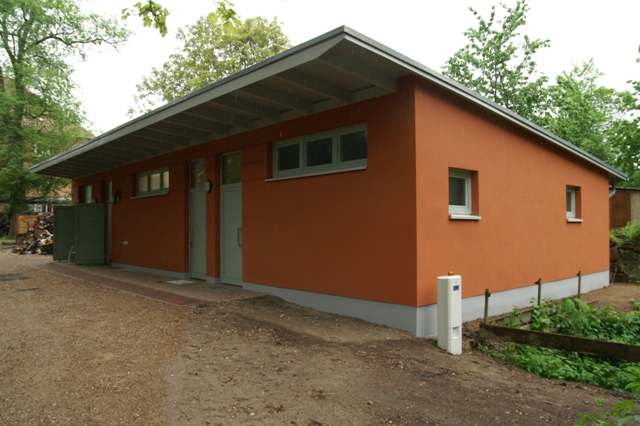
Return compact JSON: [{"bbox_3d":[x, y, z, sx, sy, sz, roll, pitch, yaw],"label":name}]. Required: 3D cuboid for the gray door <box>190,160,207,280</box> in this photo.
[{"bbox_3d":[-2.929,0.157,11.769,0.095,2.945,1.026,1,-3,-42],"label":"gray door"}]

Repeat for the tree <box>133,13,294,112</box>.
[{"bbox_3d":[-6.901,-5.153,30.740,11.000,15.100,11.000,0,-2,0],"label":"tree"}]

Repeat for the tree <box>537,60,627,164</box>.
[{"bbox_3d":[10.341,-2.089,18.867,4.600,7.749,4.600,0,-2,0],"label":"tree"}]

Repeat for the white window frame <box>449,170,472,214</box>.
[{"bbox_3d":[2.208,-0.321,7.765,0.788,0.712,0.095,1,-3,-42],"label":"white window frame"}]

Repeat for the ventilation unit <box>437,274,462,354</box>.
[{"bbox_3d":[1.667,1.268,6.173,0.271,1.007,0.190,1,-2,-36],"label":"ventilation unit"}]

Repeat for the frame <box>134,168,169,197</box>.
[{"bbox_3d":[-4.780,-0.857,13.877,0.095,0.731,2.546,1,-3,-42],"label":"frame"}]

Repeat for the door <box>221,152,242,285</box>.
[{"bbox_3d":[-1.911,0.121,10.634,0.095,2.926,1.035,1,-3,-42],"label":"door"}]

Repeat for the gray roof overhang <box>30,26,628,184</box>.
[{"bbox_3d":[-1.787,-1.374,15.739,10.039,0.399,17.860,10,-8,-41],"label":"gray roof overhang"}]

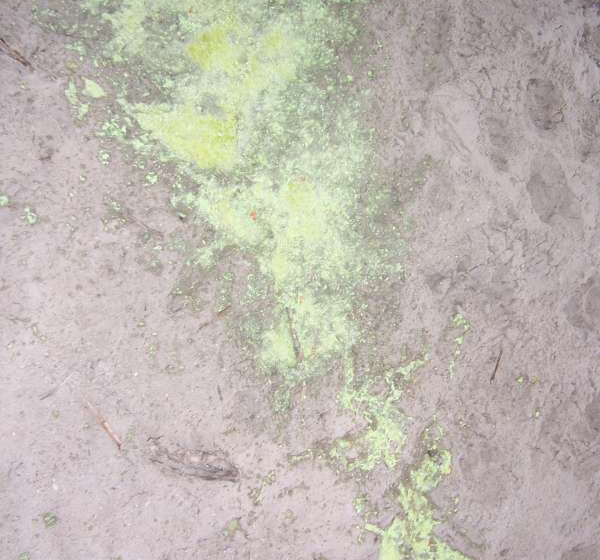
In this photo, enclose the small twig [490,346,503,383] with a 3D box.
[{"bbox_3d":[0.286,0.123,1.208,0.004,0.004,0.056,20,70,8],"label":"small twig"}]

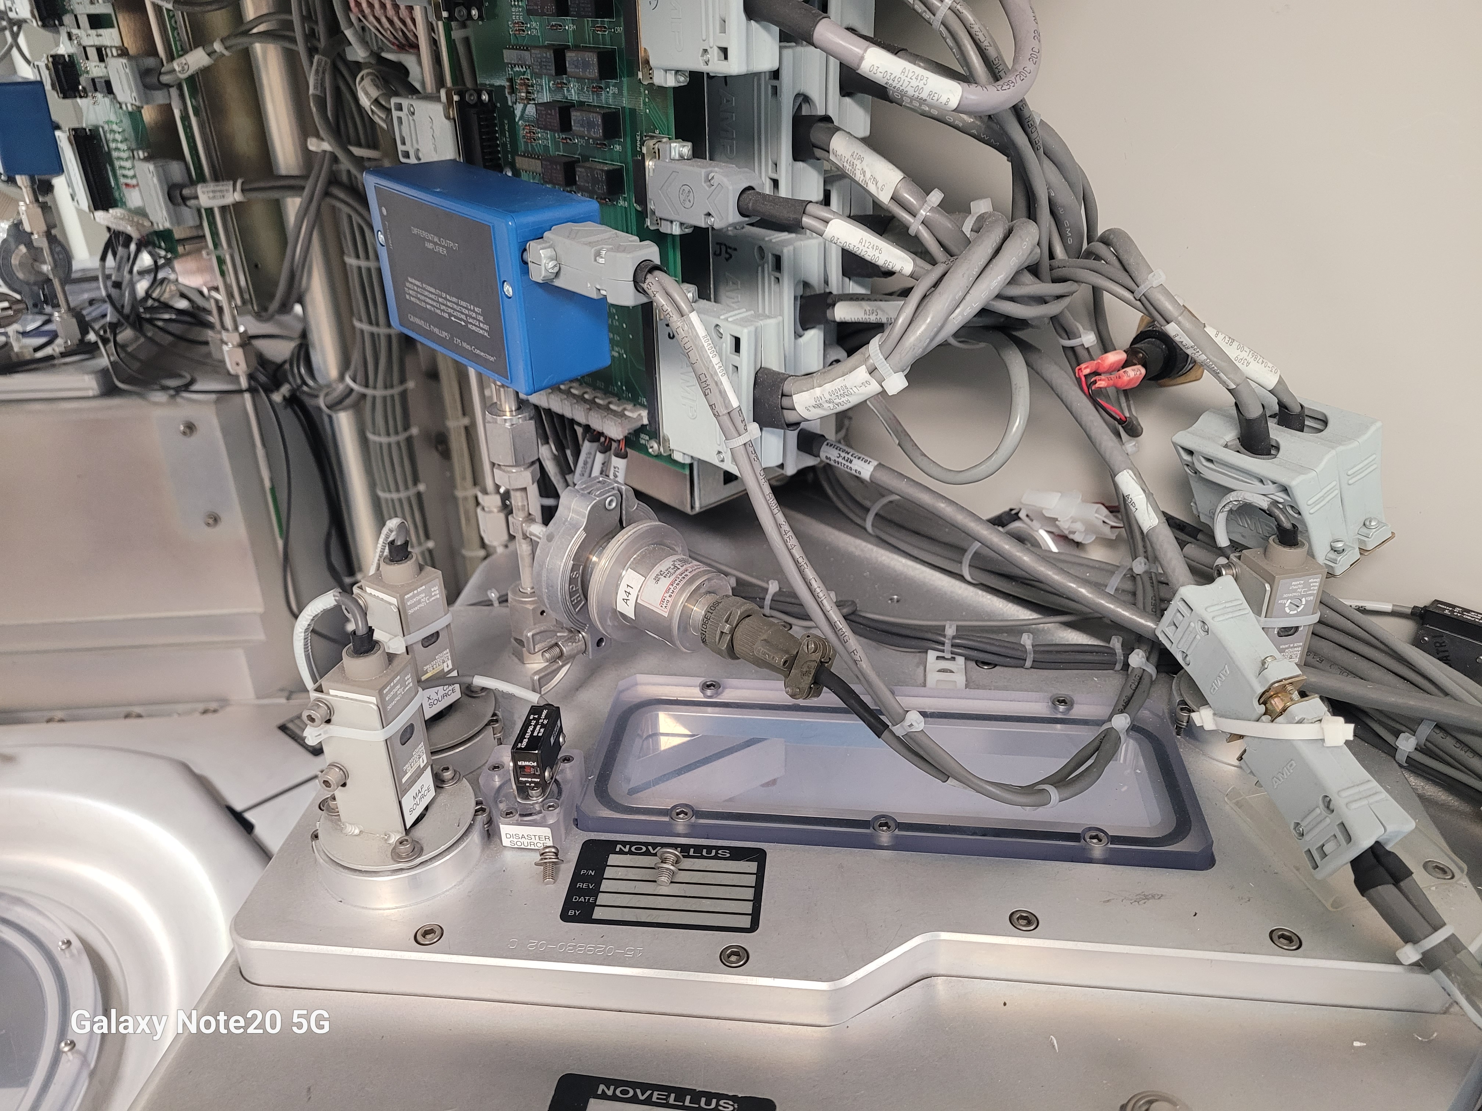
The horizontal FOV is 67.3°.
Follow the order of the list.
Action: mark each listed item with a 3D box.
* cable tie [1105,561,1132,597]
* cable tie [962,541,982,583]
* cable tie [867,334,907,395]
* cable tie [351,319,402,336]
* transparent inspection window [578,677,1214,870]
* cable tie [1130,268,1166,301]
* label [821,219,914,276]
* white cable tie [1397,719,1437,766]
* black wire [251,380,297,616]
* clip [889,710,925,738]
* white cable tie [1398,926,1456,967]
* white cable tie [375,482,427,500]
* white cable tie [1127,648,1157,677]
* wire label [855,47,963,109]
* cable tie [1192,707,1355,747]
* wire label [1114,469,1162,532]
[{"bbox_3d":[0.189,0.011,0.552,0.005,0.026,0.024,26,8,39],"label":"cable tie"},{"bbox_3d":[0.122,0.004,0.575,0.005,0.026,0.024,26,6,39],"label":"cable tie"},{"bbox_3d":[0.049,-0.063,0.370,0.009,0.019,0.015,-27,5,9],"label":"cable tie"},{"bbox_3d":[-0.218,-0.139,0.672,0.036,0.005,0.030,-4,30,-3],"label":"cable tie"},{"bbox_3d":[0.055,0.077,0.417,0.216,0.008,0.083,2,31,5],"label":"transparent inspection window"},{"bbox_3d":[0.143,-0.095,0.390,0.005,0.014,0.010,46,23,6],"label":"cable tie"},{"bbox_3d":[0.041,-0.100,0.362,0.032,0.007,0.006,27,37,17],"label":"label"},{"bbox_3d":[0.250,0.069,0.412,0.008,0.017,0.014,32,9,12],"label":"white cable tie"},{"bbox_3d":[-0.303,-0.038,0.730,0.020,0.165,0.030,2,31,5],"label":"black wire"},{"bbox_3d":[0.065,0.066,0.438,0.016,0.007,0.013,-38,14,1],"label":"clip"},{"bbox_3d":[0.223,0.127,0.362,0.022,0.014,0.006,-37,52,16],"label":"white cable tie"},{"bbox_3d":[-0.217,-0.043,0.710,0.034,0.006,0.027,2,31,5],"label":"white cable tie"},{"bbox_3d":[0.171,0.045,0.473,0.015,0.013,0.007,16,61,20],"label":"white cable tie"},{"bbox_3d":[0.053,-0.149,0.348,0.033,0.009,0.007,22,40,11],"label":"wire label"},{"bbox_3d":[0.174,0.056,0.365,0.052,0.011,0.027,6,7,21],"label":"cable tie"},{"bbox_3d":[0.143,-0.020,0.402,0.007,0.009,0.024,8,49,-46],"label":"wire label"}]

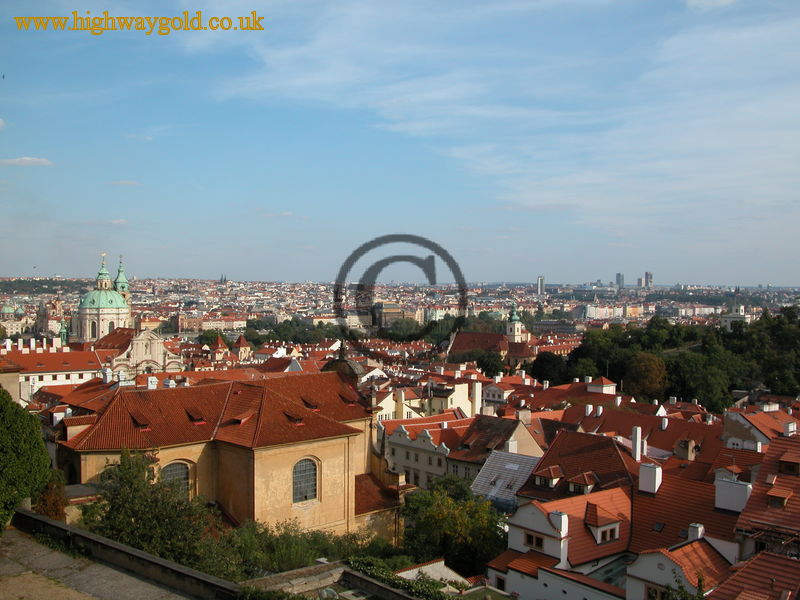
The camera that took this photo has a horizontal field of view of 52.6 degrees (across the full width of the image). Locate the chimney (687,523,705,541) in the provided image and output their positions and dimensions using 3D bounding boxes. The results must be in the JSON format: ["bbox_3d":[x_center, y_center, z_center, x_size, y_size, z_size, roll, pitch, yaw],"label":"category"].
[{"bbox_3d":[20.417,15.883,55.640,0.720,1.000,0.950,2,1,41],"label":"chimney"}]

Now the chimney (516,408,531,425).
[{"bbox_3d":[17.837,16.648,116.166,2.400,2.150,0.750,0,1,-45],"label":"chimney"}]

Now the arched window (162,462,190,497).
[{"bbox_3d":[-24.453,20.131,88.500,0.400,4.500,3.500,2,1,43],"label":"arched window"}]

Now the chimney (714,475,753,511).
[{"bbox_3d":[25.000,14.644,60.598,2.400,2.050,0.850,2,1,41],"label":"chimney"}]

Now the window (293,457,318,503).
[{"bbox_3d":[-10.748,20.563,92.000,0.400,4.900,3.500,2,1,43],"label":"window"}]

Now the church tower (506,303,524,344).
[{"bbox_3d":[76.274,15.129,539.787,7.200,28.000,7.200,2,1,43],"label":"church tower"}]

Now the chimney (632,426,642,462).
[{"bbox_3d":[25.505,15.511,87.046,0.580,3.750,0.900,2,1,41],"label":"chimney"}]

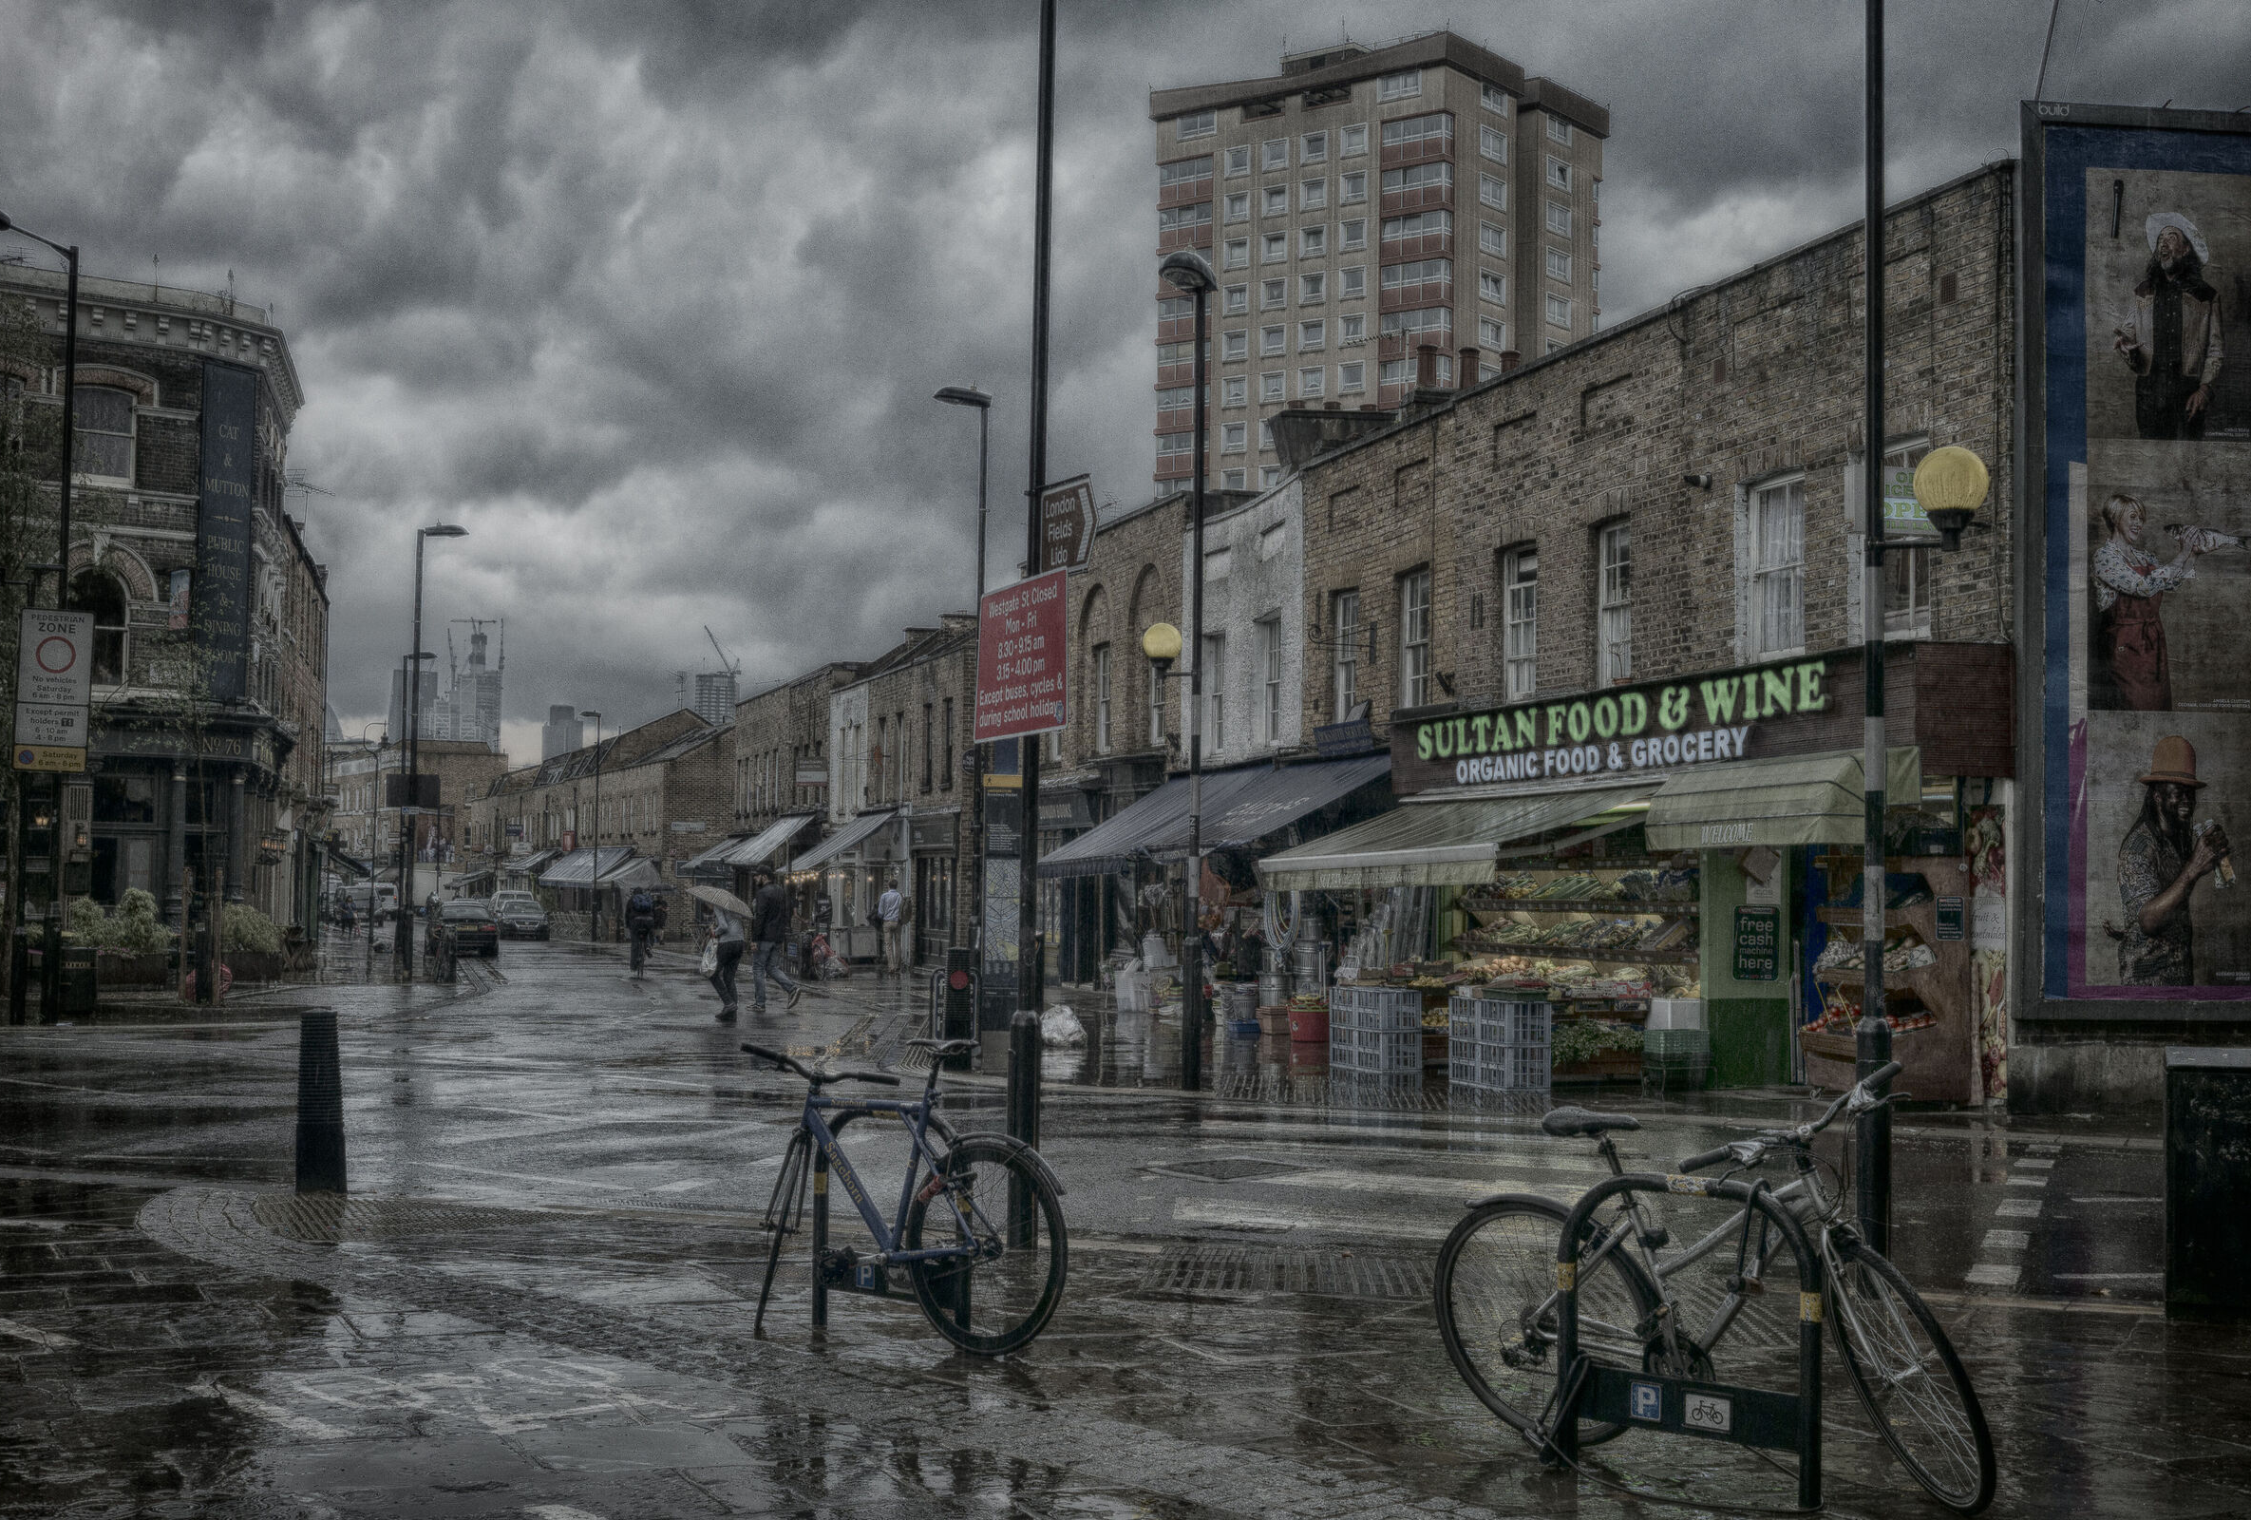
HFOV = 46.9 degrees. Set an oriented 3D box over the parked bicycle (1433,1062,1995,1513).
[{"bbox_3d":[1.524,1.320,6.740,1.710,1.090,0.530,-2,-4,39],"label":"parked bicycle"}]

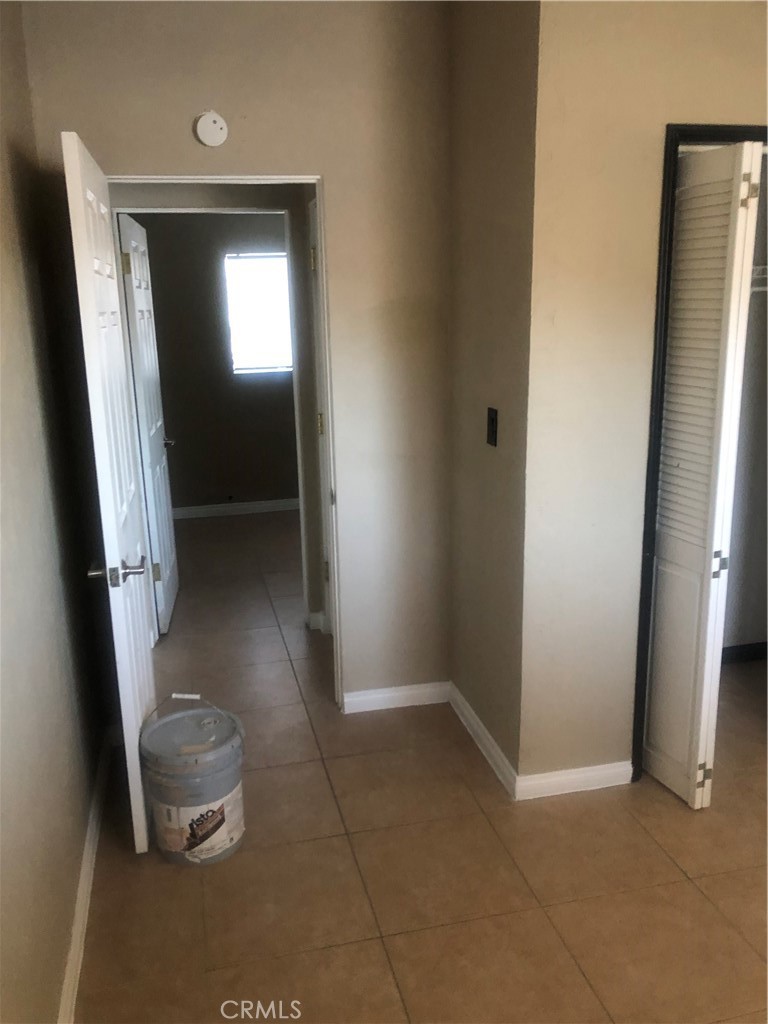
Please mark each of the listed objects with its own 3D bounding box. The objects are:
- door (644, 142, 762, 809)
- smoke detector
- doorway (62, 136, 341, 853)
[{"bbox_3d":[0.958,-0.047,2.588,0.058,2.003,0.294,-6,14,-20],"label":"door"},{"bbox_3d":[-0.575,-1.279,2.778,0.106,0.108,0.036,-4,14,-12],"label":"smoke detector"},{"bbox_3d":[-0.487,-0.076,2.734,0.772,2.050,0.799,-4,14,-12],"label":"doorway"}]

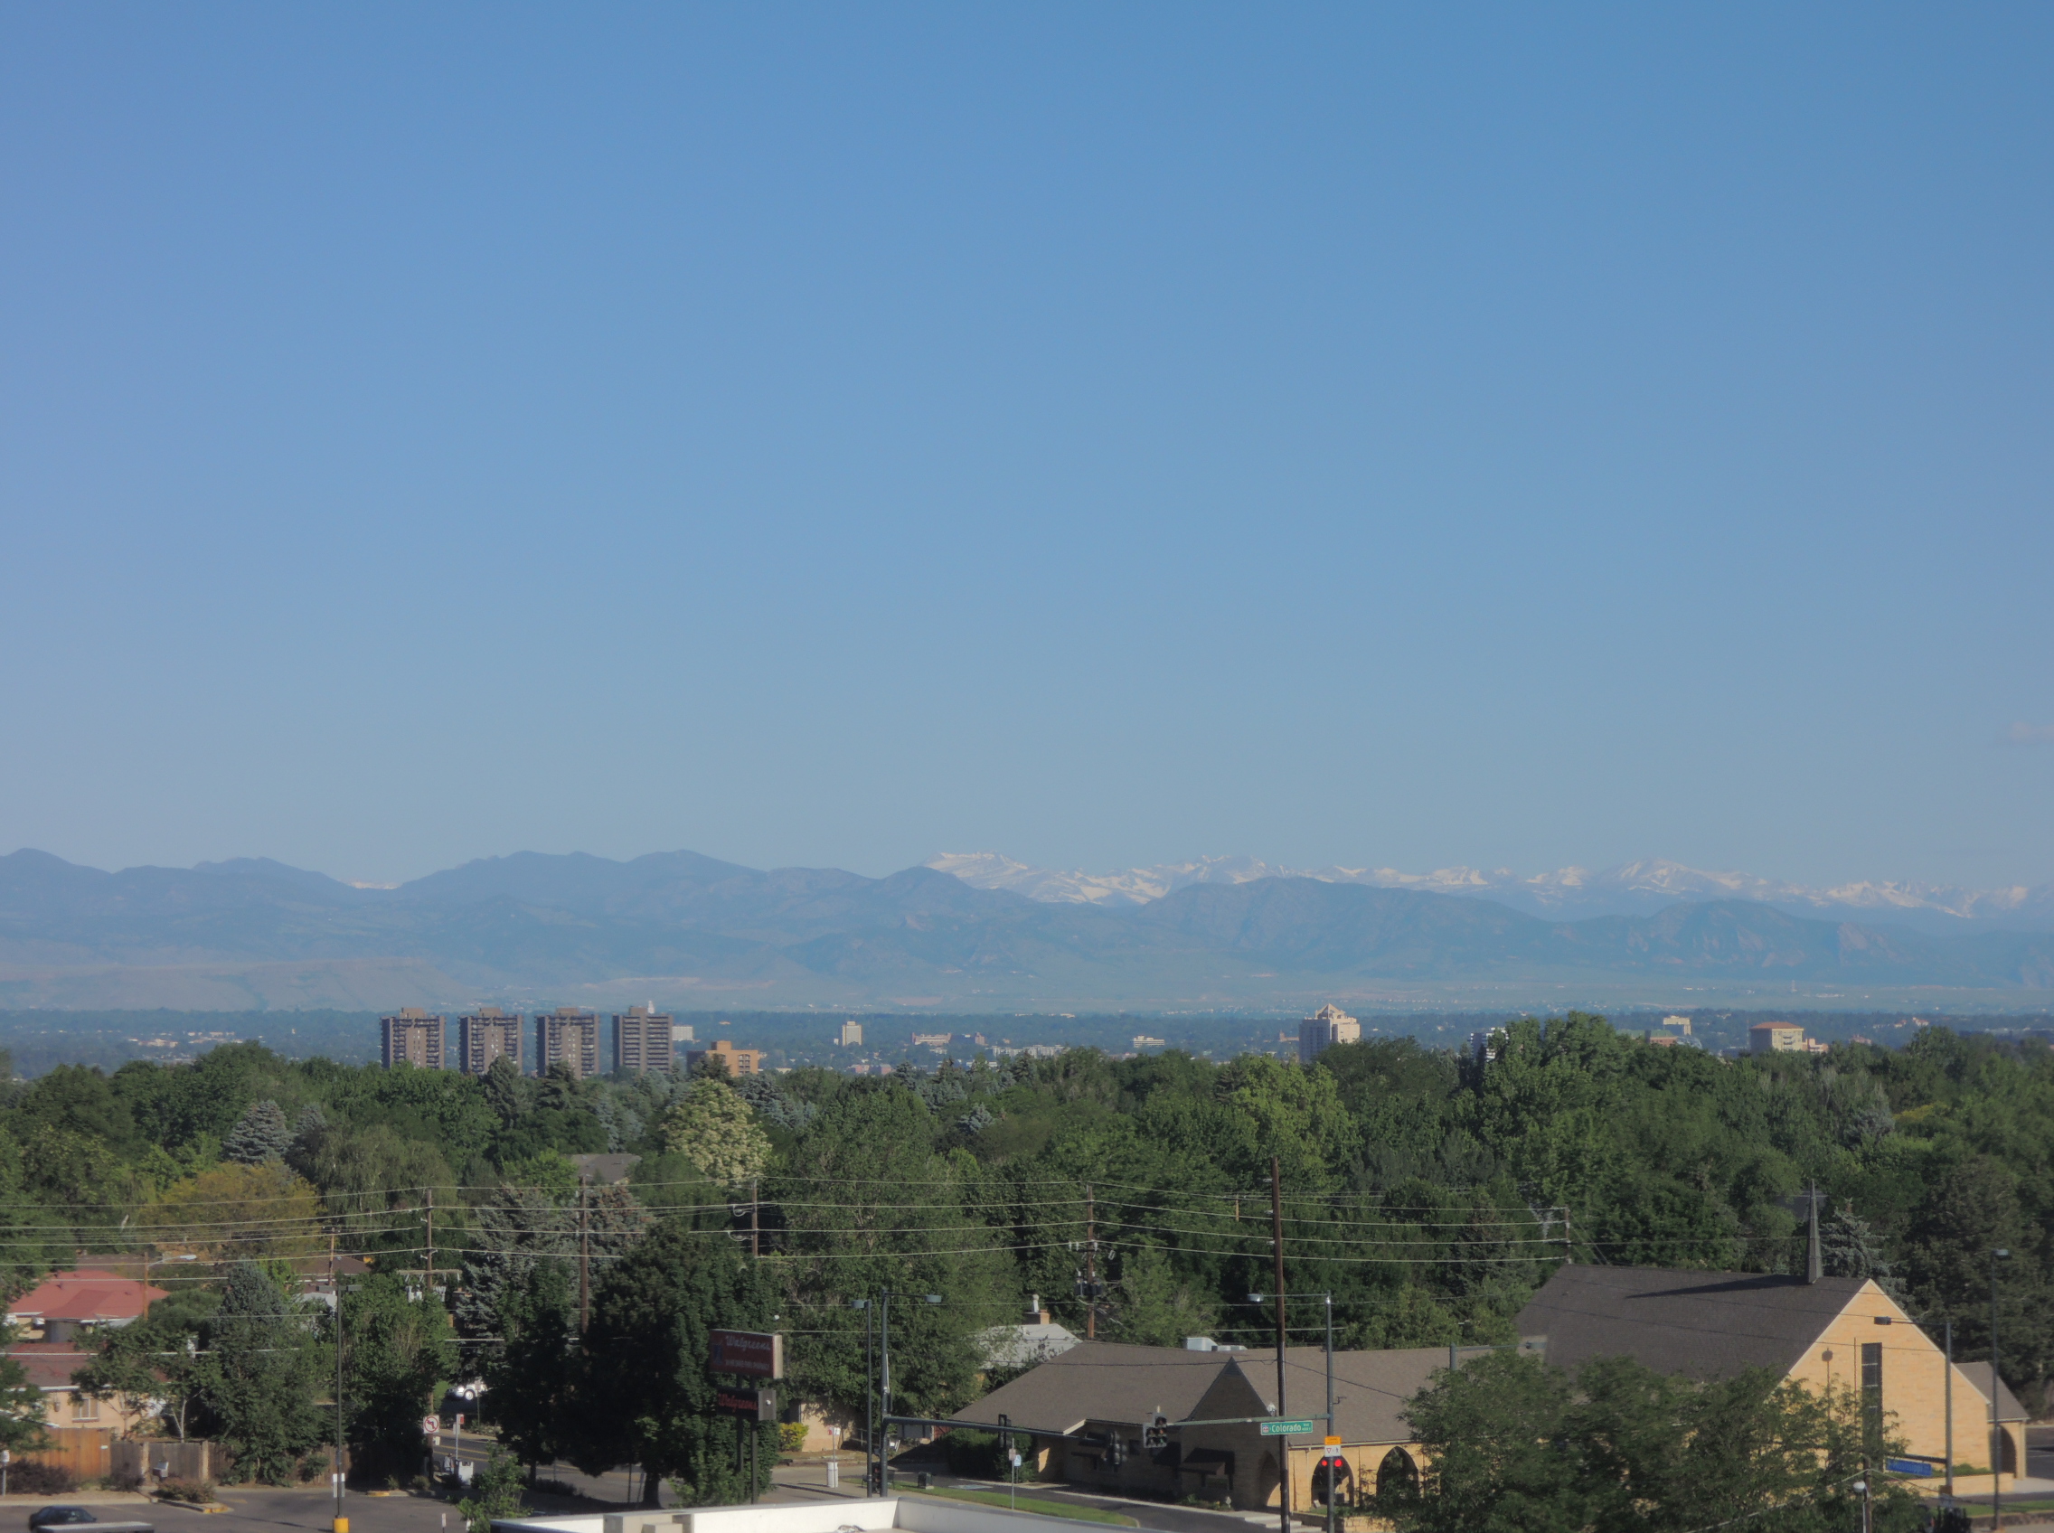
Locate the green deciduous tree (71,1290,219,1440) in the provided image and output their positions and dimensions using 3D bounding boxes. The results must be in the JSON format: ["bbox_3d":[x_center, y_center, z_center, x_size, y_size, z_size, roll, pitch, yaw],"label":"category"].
[{"bbox_3d":[-38.381,26.924,258.073,6.300,7.800,6.300,0,-3,0],"label":"green deciduous tree"}]

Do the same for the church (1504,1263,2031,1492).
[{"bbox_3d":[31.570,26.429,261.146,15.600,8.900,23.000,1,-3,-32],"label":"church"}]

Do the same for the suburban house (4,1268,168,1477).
[{"bbox_3d":[-43.561,27.460,272.064,10.500,8.200,9.500,1,-3,-32],"label":"suburban house"}]

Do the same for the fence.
[{"bbox_3d":[-37.552,30.205,257.184,5.000,1.900,0.200,1,-3,-24],"label":"fence"}]

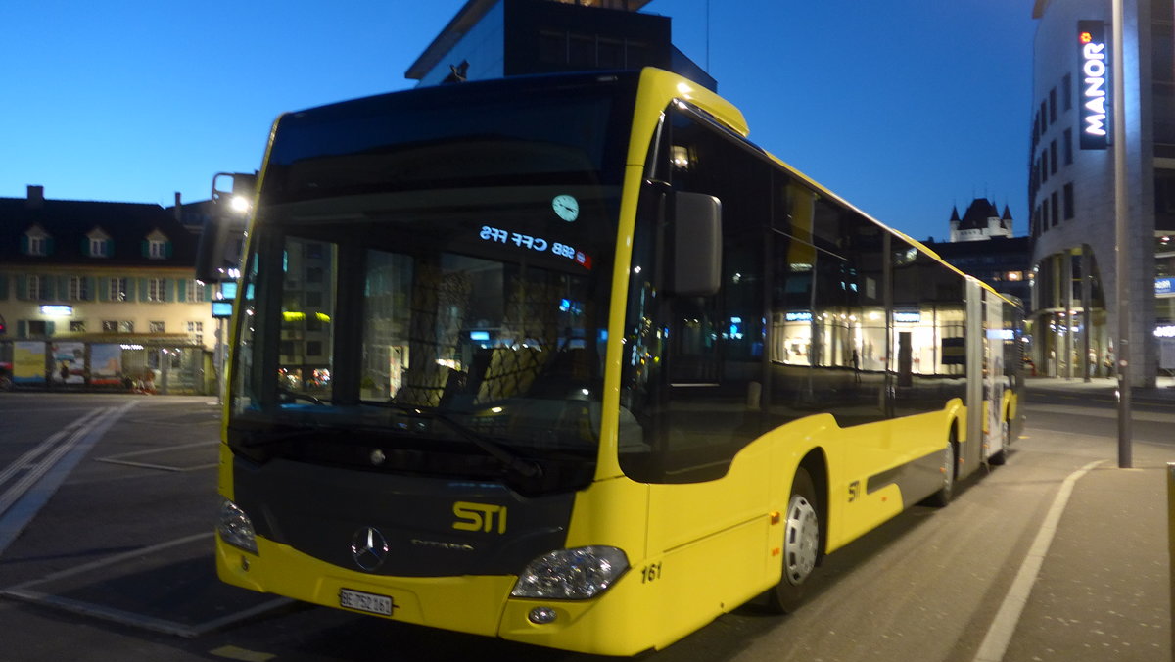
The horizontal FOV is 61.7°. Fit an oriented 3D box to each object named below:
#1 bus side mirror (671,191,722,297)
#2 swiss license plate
[{"bbox_3d":[0.468,-0.366,4.225,0.240,0.450,0.130,1,-2,21],"label":"bus side mirror"},{"bbox_3d":[-1.037,1.272,4.621,0.310,0.087,0.015,0,-2,29],"label":"swiss license plate"}]

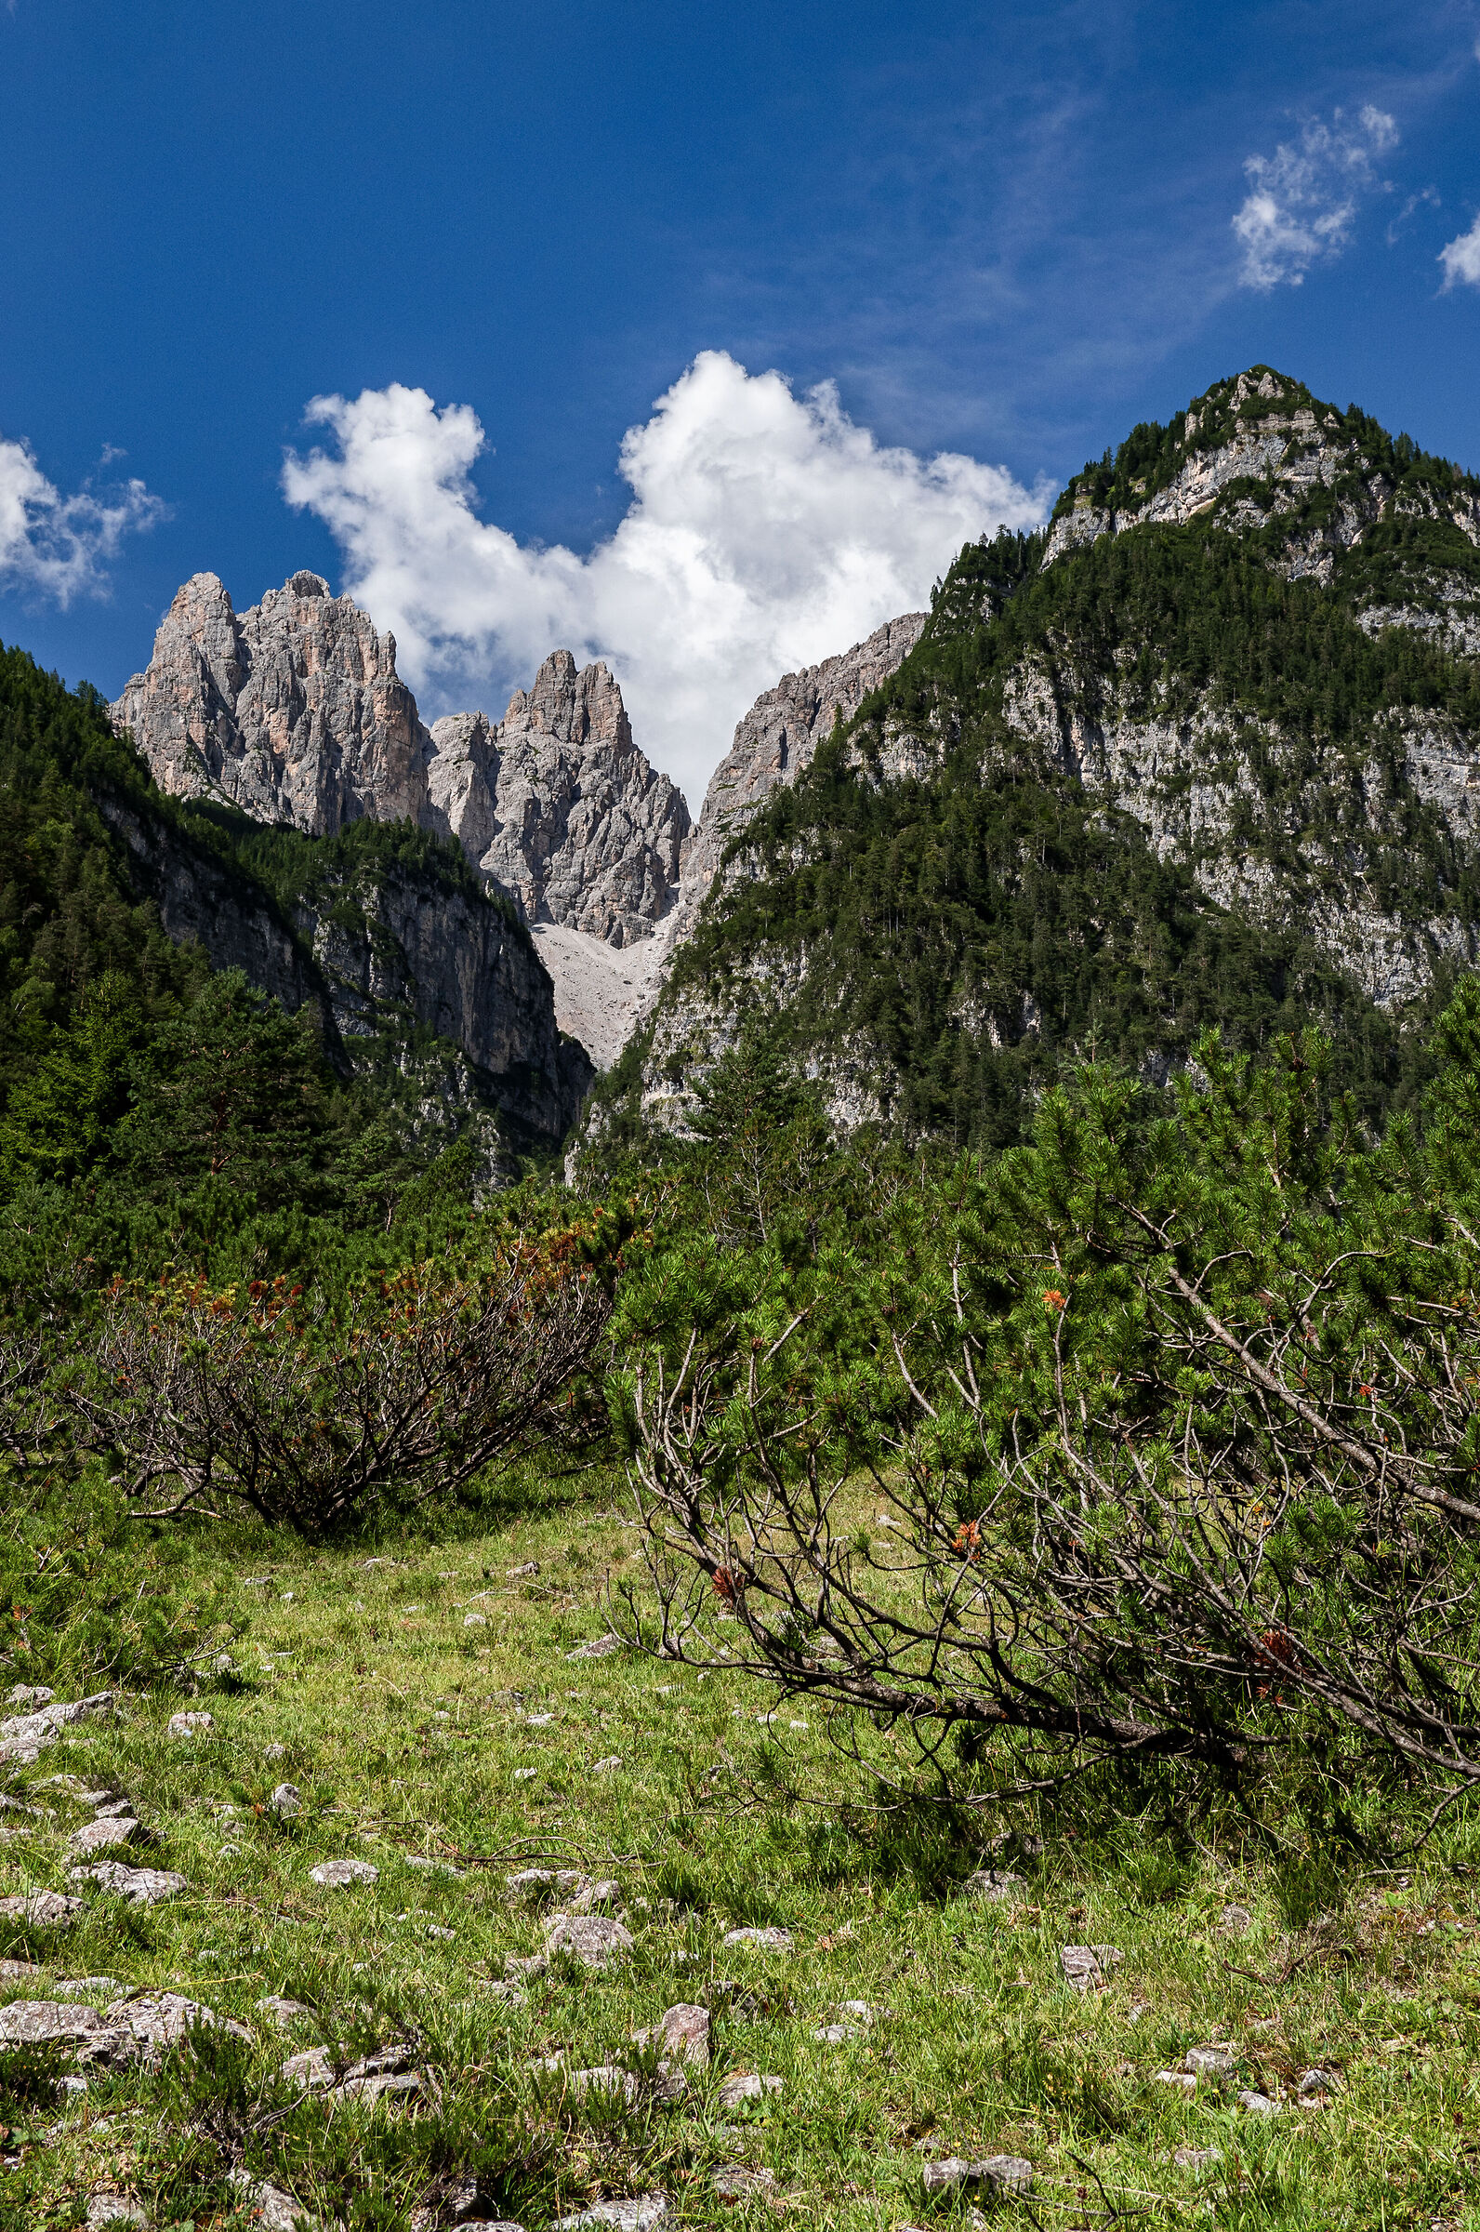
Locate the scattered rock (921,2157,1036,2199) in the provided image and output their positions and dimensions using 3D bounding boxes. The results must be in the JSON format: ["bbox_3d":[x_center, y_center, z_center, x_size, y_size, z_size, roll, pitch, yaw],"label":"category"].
[{"bbox_3d":[0.388,1.725,4.189,0.180,0.055,0.101,0,-3,5],"label":"scattered rock"}]

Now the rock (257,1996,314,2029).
[{"bbox_3d":[-0.891,1.751,5.039,0.107,0.048,0.082,1,-3,-10],"label":"rock"}]

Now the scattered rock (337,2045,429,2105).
[{"bbox_3d":[-0.650,1.748,4.705,0.165,0.090,0.124,0,-3,0],"label":"scattered rock"}]

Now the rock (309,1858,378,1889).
[{"bbox_3d":[-0.958,1.830,6.231,0.168,0.058,0.135,0,-3,0],"label":"rock"}]

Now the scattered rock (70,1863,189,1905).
[{"bbox_3d":[-1.418,1.775,5.966,0.269,0.082,0.178,1,-3,-13],"label":"scattered rock"}]

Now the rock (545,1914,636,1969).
[{"bbox_3d":[-0.326,1.782,5.567,0.195,0.100,0.156,0,-3,0],"label":"rock"}]

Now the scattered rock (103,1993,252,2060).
[{"bbox_3d":[-1.070,1.731,4.906,0.280,0.087,0.194,1,-3,-12],"label":"scattered rock"}]

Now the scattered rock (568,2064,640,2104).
[{"bbox_3d":[-0.249,1.761,4.694,0.127,0.058,0.095,0,-3,0],"label":"scattered rock"}]

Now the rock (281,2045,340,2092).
[{"bbox_3d":[-0.794,1.758,4.758,0.106,0.071,0.090,0,-3,0],"label":"rock"}]

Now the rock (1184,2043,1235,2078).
[{"bbox_3d":[0.877,1.767,4.822,0.101,0.057,0.081,0,-3,0],"label":"rock"}]

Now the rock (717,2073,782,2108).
[{"bbox_3d":[0.017,1.738,4.599,0.116,0.044,0.089,0,-3,0],"label":"rock"}]

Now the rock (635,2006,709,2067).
[{"bbox_3d":[-0.131,1.749,4.904,0.146,0.106,0.110,0,-3,0],"label":"rock"}]

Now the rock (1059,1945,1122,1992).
[{"bbox_3d":[0.717,1.744,5.279,0.129,0.081,0.099,0,-3,8],"label":"rock"}]

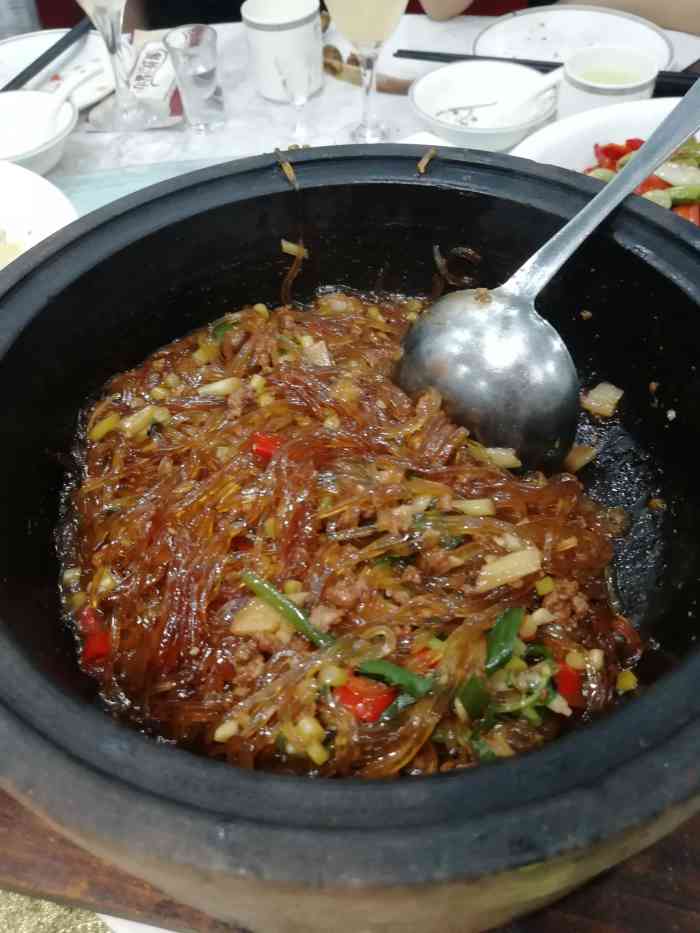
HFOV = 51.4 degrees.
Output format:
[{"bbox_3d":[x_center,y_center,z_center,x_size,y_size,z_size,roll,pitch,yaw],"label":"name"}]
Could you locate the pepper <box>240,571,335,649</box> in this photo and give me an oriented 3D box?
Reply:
[{"bbox_3d":[-0.020,0.046,0.230,0.040,0.006,0.005,33,57,26],"label":"pepper"}]

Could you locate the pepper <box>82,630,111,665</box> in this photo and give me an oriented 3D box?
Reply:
[{"bbox_3d":[-0.083,0.060,0.240,0.009,0.007,0.012,-6,50,-3],"label":"pepper"}]

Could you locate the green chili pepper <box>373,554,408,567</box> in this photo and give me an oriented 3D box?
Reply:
[{"bbox_3d":[0.014,0.032,0.248,0.014,0.005,0.005,-7,50,-3],"label":"green chili pepper"}]

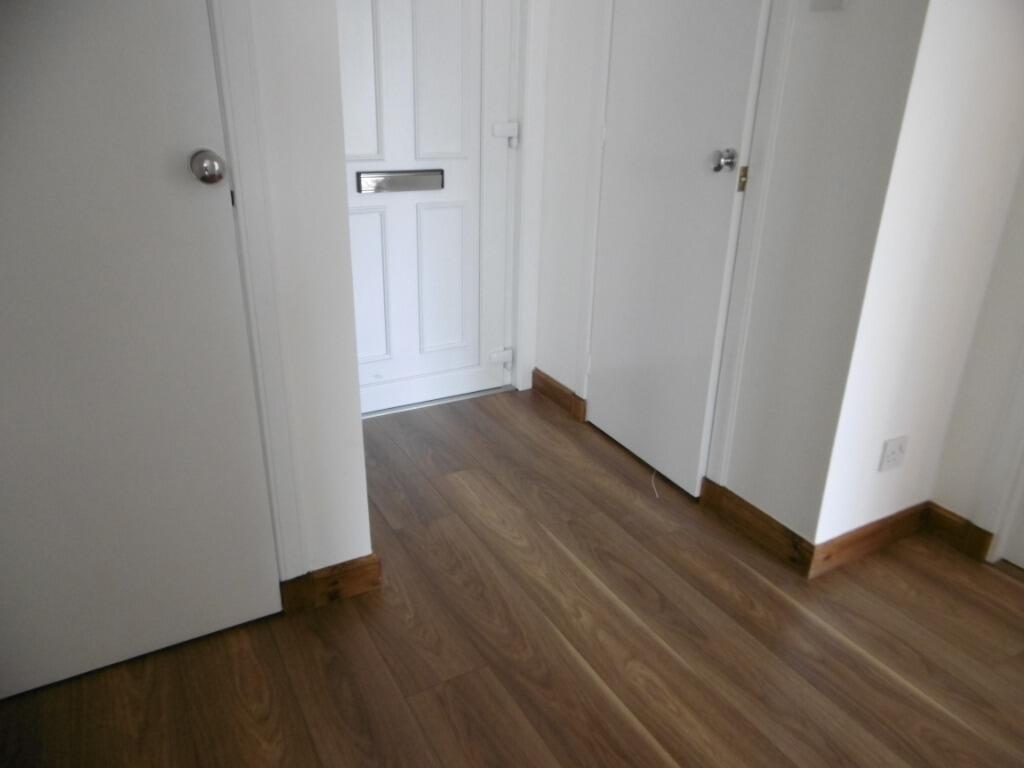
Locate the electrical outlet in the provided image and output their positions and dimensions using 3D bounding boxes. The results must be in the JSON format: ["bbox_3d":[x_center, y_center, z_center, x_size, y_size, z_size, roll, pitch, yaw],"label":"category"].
[{"bbox_3d":[0.984,0.179,1.835,0.086,0.086,0.010,-11,25,-27],"label":"electrical outlet"}]

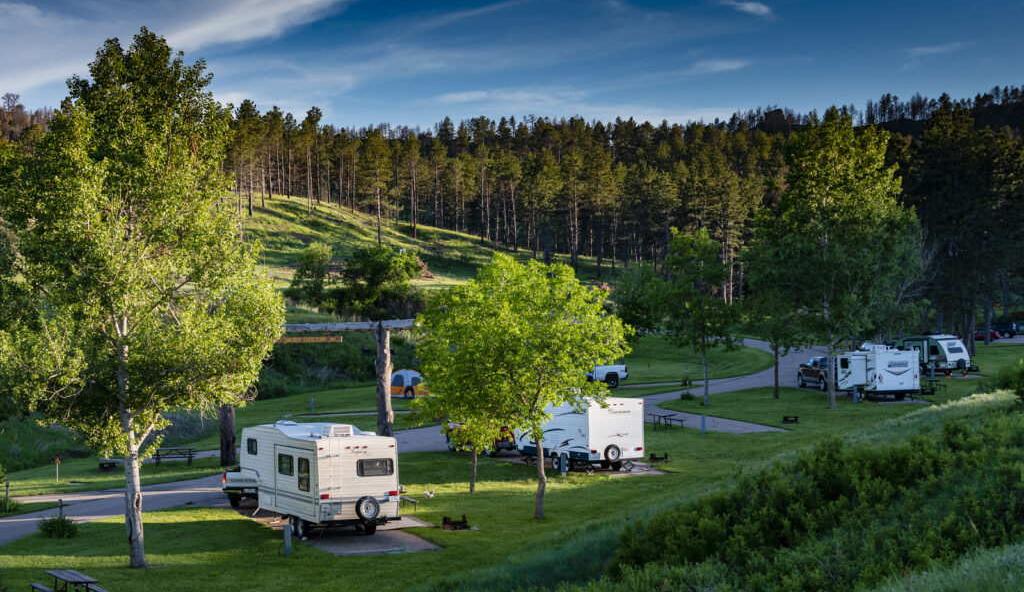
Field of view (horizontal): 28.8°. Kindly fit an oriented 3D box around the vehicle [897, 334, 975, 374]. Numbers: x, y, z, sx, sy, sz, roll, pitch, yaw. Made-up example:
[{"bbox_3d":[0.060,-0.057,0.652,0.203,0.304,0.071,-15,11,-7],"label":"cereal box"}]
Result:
[{"bbox_3d":[28.254,4.047,134.864,2.300,2.800,5.700,-1,-1,-33],"label":"vehicle"}]

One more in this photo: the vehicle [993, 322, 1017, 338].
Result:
[{"bbox_3d":[56.656,4.062,232.958,4.800,1.800,1.900,-1,-1,26],"label":"vehicle"}]

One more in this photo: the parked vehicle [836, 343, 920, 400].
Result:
[{"bbox_3d":[20.756,4.321,114.520,2.850,3.000,7.300,-1,-1,-9],"label":"parked vehicle"}]

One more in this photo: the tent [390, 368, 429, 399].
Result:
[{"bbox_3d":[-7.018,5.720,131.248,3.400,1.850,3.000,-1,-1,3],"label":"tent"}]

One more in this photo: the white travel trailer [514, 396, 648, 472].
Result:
[{"bbox_3d":[2.740,5.630,84.700,2.480,3.100,8.600,-1,-1,-22],"label":"white travel trailer"}]

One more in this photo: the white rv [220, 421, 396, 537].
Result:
[{"bbox_3d":[-6.090,5.581,62.230,2.500,3.250,8.600,-1,-1,-23],"label":"white rv"}]

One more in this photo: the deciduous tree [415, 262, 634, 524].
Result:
[{"bbox_3d":[0.360,2.910,64.200,6.900,8.500,6.600,-1,-1,0],"label":"deciduous tree"}]

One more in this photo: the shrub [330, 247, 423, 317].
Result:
[{"bbox_3d":[-10.540,-1.130,155.000,7.100,5.700,6.000,-1,-1,0],"label":"shrub"}]

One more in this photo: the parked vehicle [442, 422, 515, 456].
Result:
[{"bbox_3d":[-0.807,5.701,84.407,2.000,1.900,5.700,-1,-1,-26],"label":"parked vehicle"}]

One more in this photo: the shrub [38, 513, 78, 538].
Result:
[{"bbox_3d":[-14.430,7.340,63.500,1.270,0.770,1.200,-1,-1,0],"label":"shrub"}]

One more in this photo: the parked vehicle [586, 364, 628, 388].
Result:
[{"bbox_3d":[4.200,4.780,124.700,5.900,1.920,2.030,-1,-1,-22],"label":"parked vehicle"}]

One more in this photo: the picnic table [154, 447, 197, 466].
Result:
[{"bbox_3d":[-14.440,6.910,85.500,1.850,0.760,1.550,-1,-1,-7],"label":"picnic table"}]

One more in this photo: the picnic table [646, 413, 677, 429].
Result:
[{"bbox_3d":[7.196,5.988,94.940,1.450,0.760,2.300,-1,-1,-15],"label":"picnic table"}]

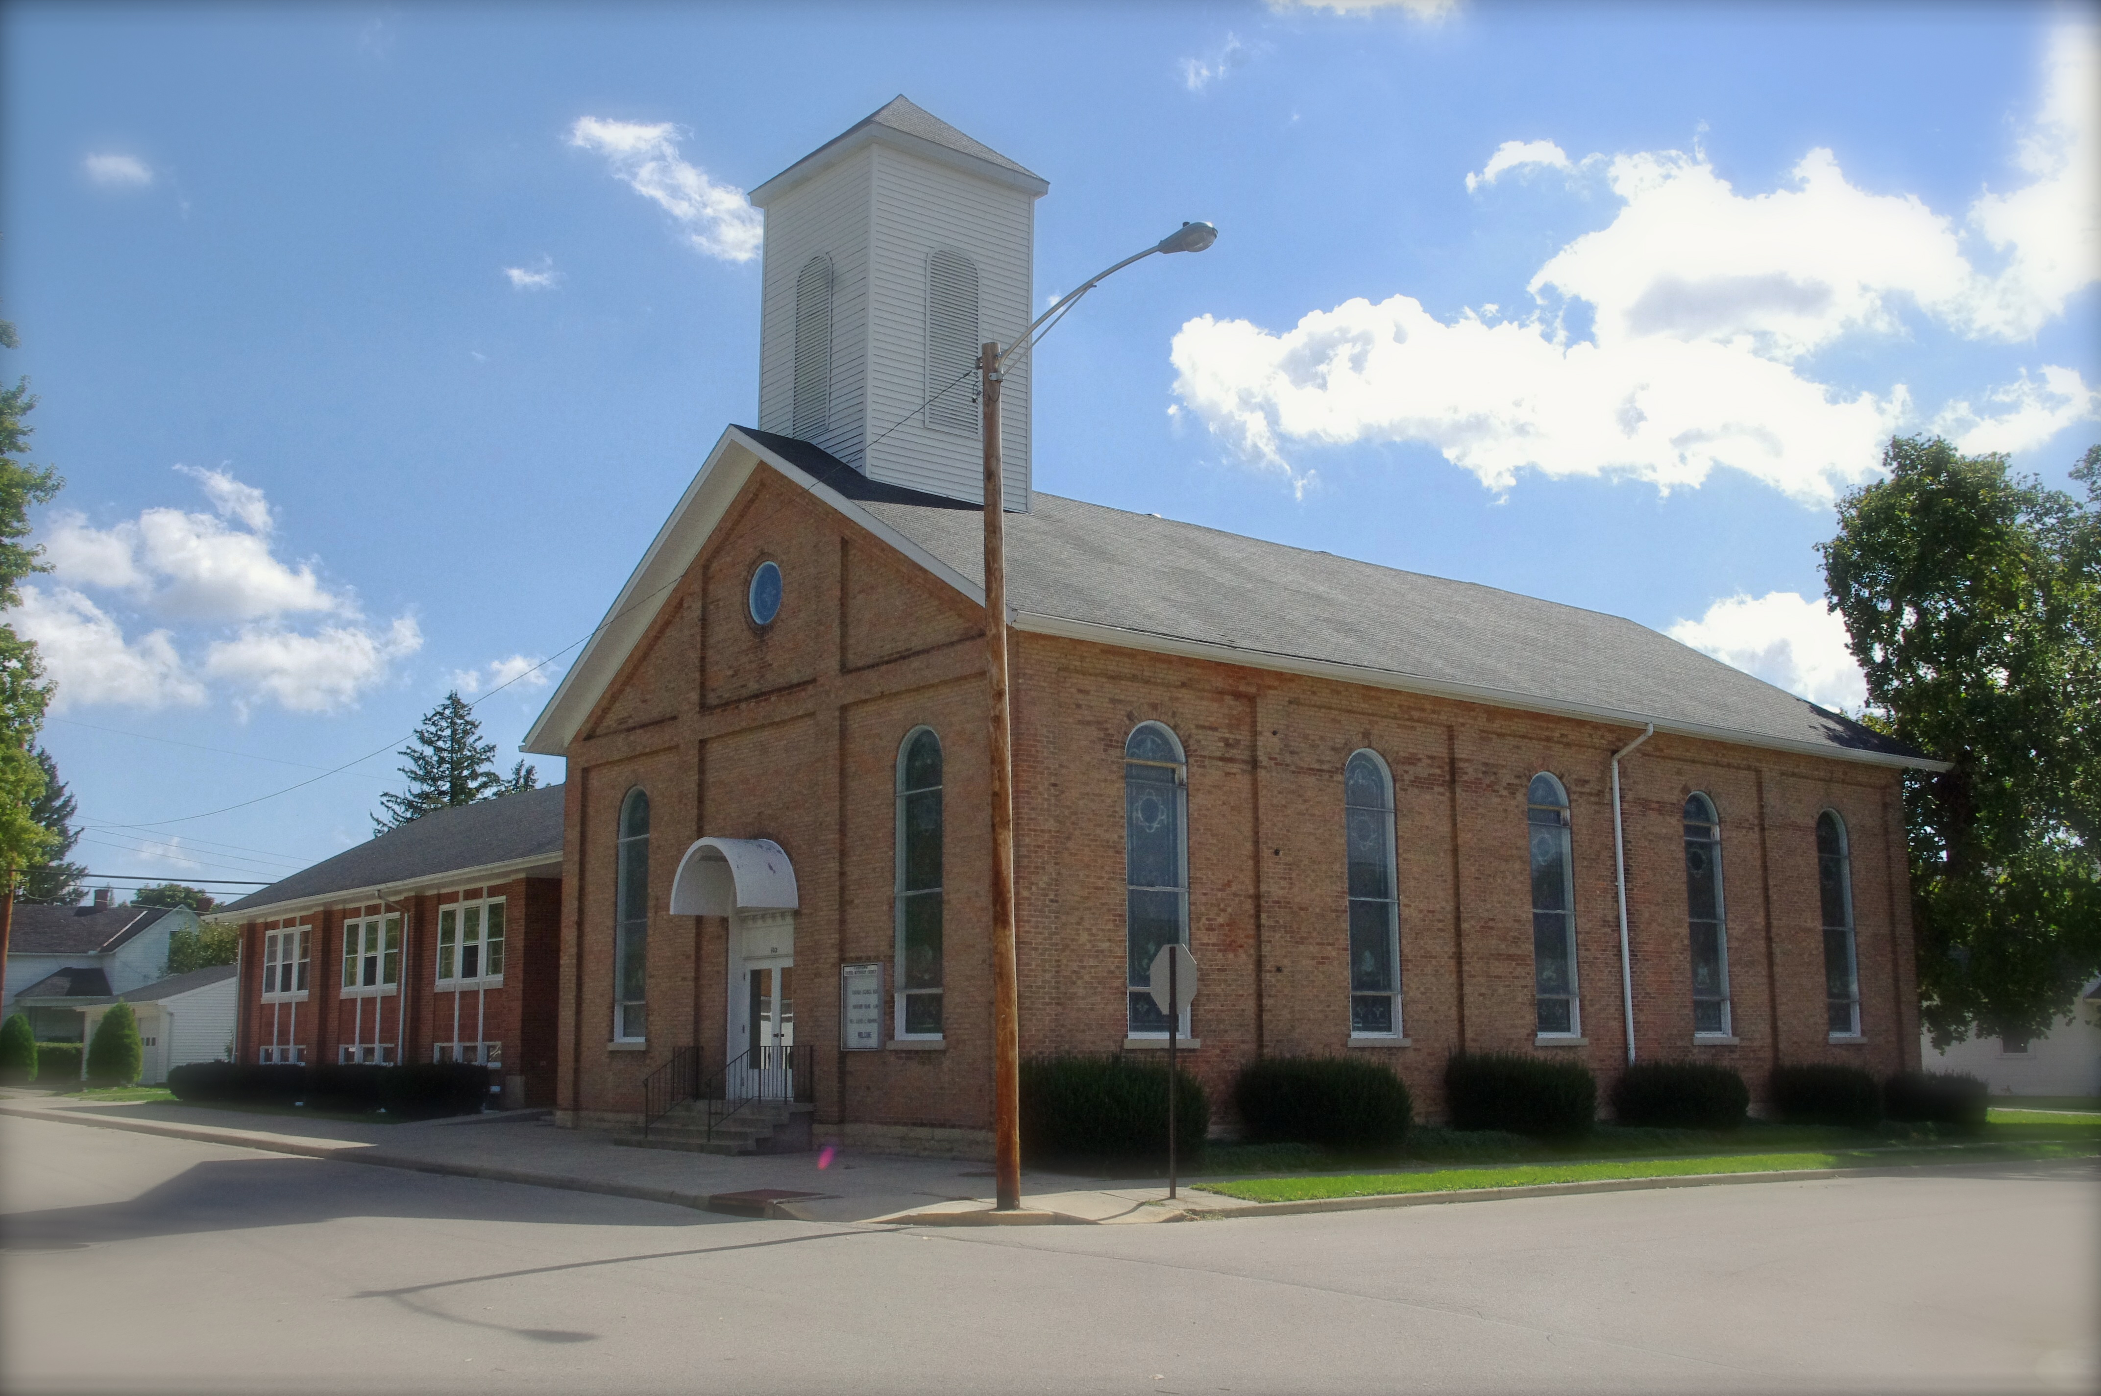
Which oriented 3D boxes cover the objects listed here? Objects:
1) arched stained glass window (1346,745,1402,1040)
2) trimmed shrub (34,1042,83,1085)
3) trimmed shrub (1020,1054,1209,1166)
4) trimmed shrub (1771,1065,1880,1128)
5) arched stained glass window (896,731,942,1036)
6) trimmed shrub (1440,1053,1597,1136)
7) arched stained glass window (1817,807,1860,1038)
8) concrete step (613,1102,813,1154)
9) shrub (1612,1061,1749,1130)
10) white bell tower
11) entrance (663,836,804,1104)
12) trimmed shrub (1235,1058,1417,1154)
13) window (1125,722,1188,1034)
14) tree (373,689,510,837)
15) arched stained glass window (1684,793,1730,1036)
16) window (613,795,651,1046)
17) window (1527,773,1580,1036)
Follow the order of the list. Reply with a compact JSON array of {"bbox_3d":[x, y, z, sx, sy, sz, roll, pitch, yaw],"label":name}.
[{"bbox_3d":[4.690,2.863,29.203,1.090,4.220,0.200,8,-12,-38],"label":"arched stained glass window"},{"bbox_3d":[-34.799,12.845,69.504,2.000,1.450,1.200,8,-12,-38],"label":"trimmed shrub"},{"bbox_3d":[0.770,5.118,24.743,2.250,1.280,1.550,8,-12,-38],"label":"trimmed shrub"},{"bbox_3d":[13.674,6.961,34.931,1.700,0.980,1.450,8,-12,-38],"label":"trimmed shrub"},{"bbox_3d":[-1.675,2.468,26.615,0.200,4.180,1.090,8,-12,-38],"label":"arched stained glass window"},{"bbox_3d":[7.056,5.944,29.719,2.100,1.150,1.500,8,-12,-38],"label":"trimmed shrub"},{"bbox_3d":[14.880,4.257,37.719,1.110,4.310,0.220,8,-12,-38],"label":"arched stained glass window"},{"bbox_3d":[-5.106,6.400,29.722,1.350,0.680,3.710,8,-12,-38],"label":"concrete step"},{"bbox_3d":[10.261,6.443,32.226,2.050,1.000,1.500,8,-12,-38],"label":"shrub"},{"bbox_3d":[-2.627,-6.829,34.222,3.670,7.650,3.740,8,-12,-38],"label":"white bell tower"},{"bbox_3d":[-4.705,4.117,30.111,1.320,3.950,2.080,8,-12,-38],"label":"entrance"},{"bbox_3d":[3.625,5.386,26.324,2.150,1.220,1.600,8,-12,-38],"label":"trimmed shrub"},{"bbox_3d":[1.404,2.456,27.126,1.120,4.290,0.220,8,-12,-38],"label":"window"},{"bbox_3d":[-25.075,7.702,83.208,8.500,16.270,8.500,8,-12,-38],"label":"tree"},{"bbox_3d":[11.351,3.743,34.490,1.090,4.220,0.200,8,-12,-38],"label":"arched stained glass window"},{"bbox_3d":[-6.865,3.569,32.971,0.200,4.220,1.090,8,-12,-38],"label":"window"},{"bbox_3d":[8.009,3.302,31.837,1.090,4.220,0.200,8,-12,-38],"label":"window"}]

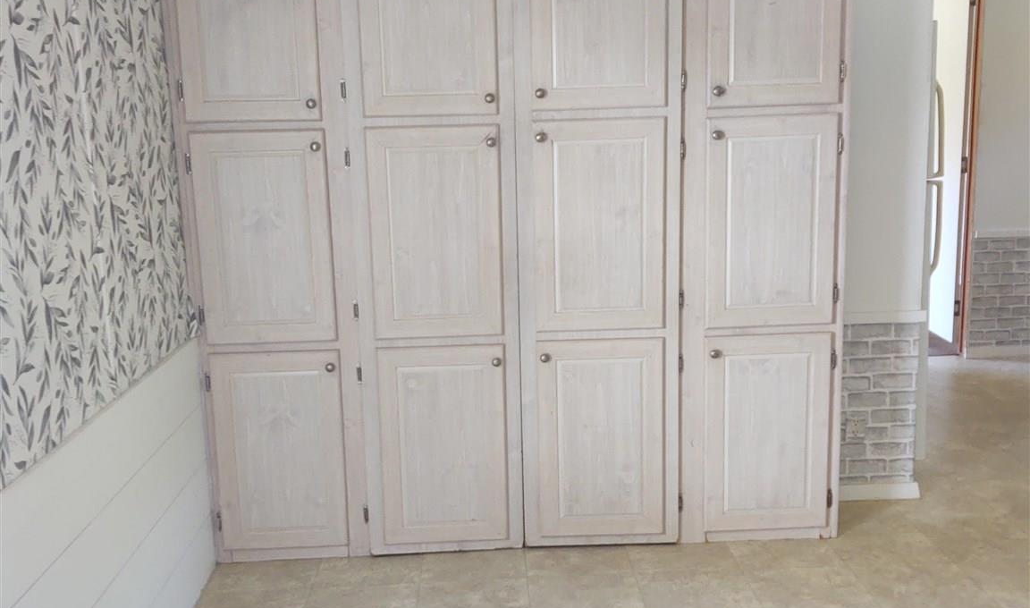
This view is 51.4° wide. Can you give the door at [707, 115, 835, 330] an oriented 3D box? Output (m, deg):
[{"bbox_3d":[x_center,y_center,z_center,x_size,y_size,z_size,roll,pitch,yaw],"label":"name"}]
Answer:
[{"bbox_3d":[0.796,-0.251,3.333,0.401,0.657,0.025,-2,11,-2],"label":"door"}]

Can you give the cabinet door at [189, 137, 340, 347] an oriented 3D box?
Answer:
[{"bbox_3d":[-0.767,-0.198,3.288,0.405,0.654,0.027,-2,11,-1],"label":"cabinet door"}]

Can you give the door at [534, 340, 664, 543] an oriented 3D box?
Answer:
[{"bbox_3d":[0.278,0.438,3.447,0.406,0.662,0.027,-2,11,-1],"label":"door"}]

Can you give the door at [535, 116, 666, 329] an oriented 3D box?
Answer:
[{"bbox_3d":[0.265,-0.237,3.312,0.403,0.657,0.027,-2,11,-1],"label":"door"}]

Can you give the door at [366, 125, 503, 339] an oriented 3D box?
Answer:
[{"bbox_3d":[-0.241,-0.214,3.301,0.403,0.654,0.027,-2,11,-1],"label":"door"}]

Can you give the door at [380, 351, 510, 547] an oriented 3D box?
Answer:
[{"bbox_3d":[-0.225,0.449,3.411,0.400,0.650,0.025,-2,11,-2],"label":"door"}]

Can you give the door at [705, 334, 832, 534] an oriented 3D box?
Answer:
[{"bbox_3d":[0.815,0.416,3.465,0.403,0.657,0.025,-2,11,-2],"label":"door"}]

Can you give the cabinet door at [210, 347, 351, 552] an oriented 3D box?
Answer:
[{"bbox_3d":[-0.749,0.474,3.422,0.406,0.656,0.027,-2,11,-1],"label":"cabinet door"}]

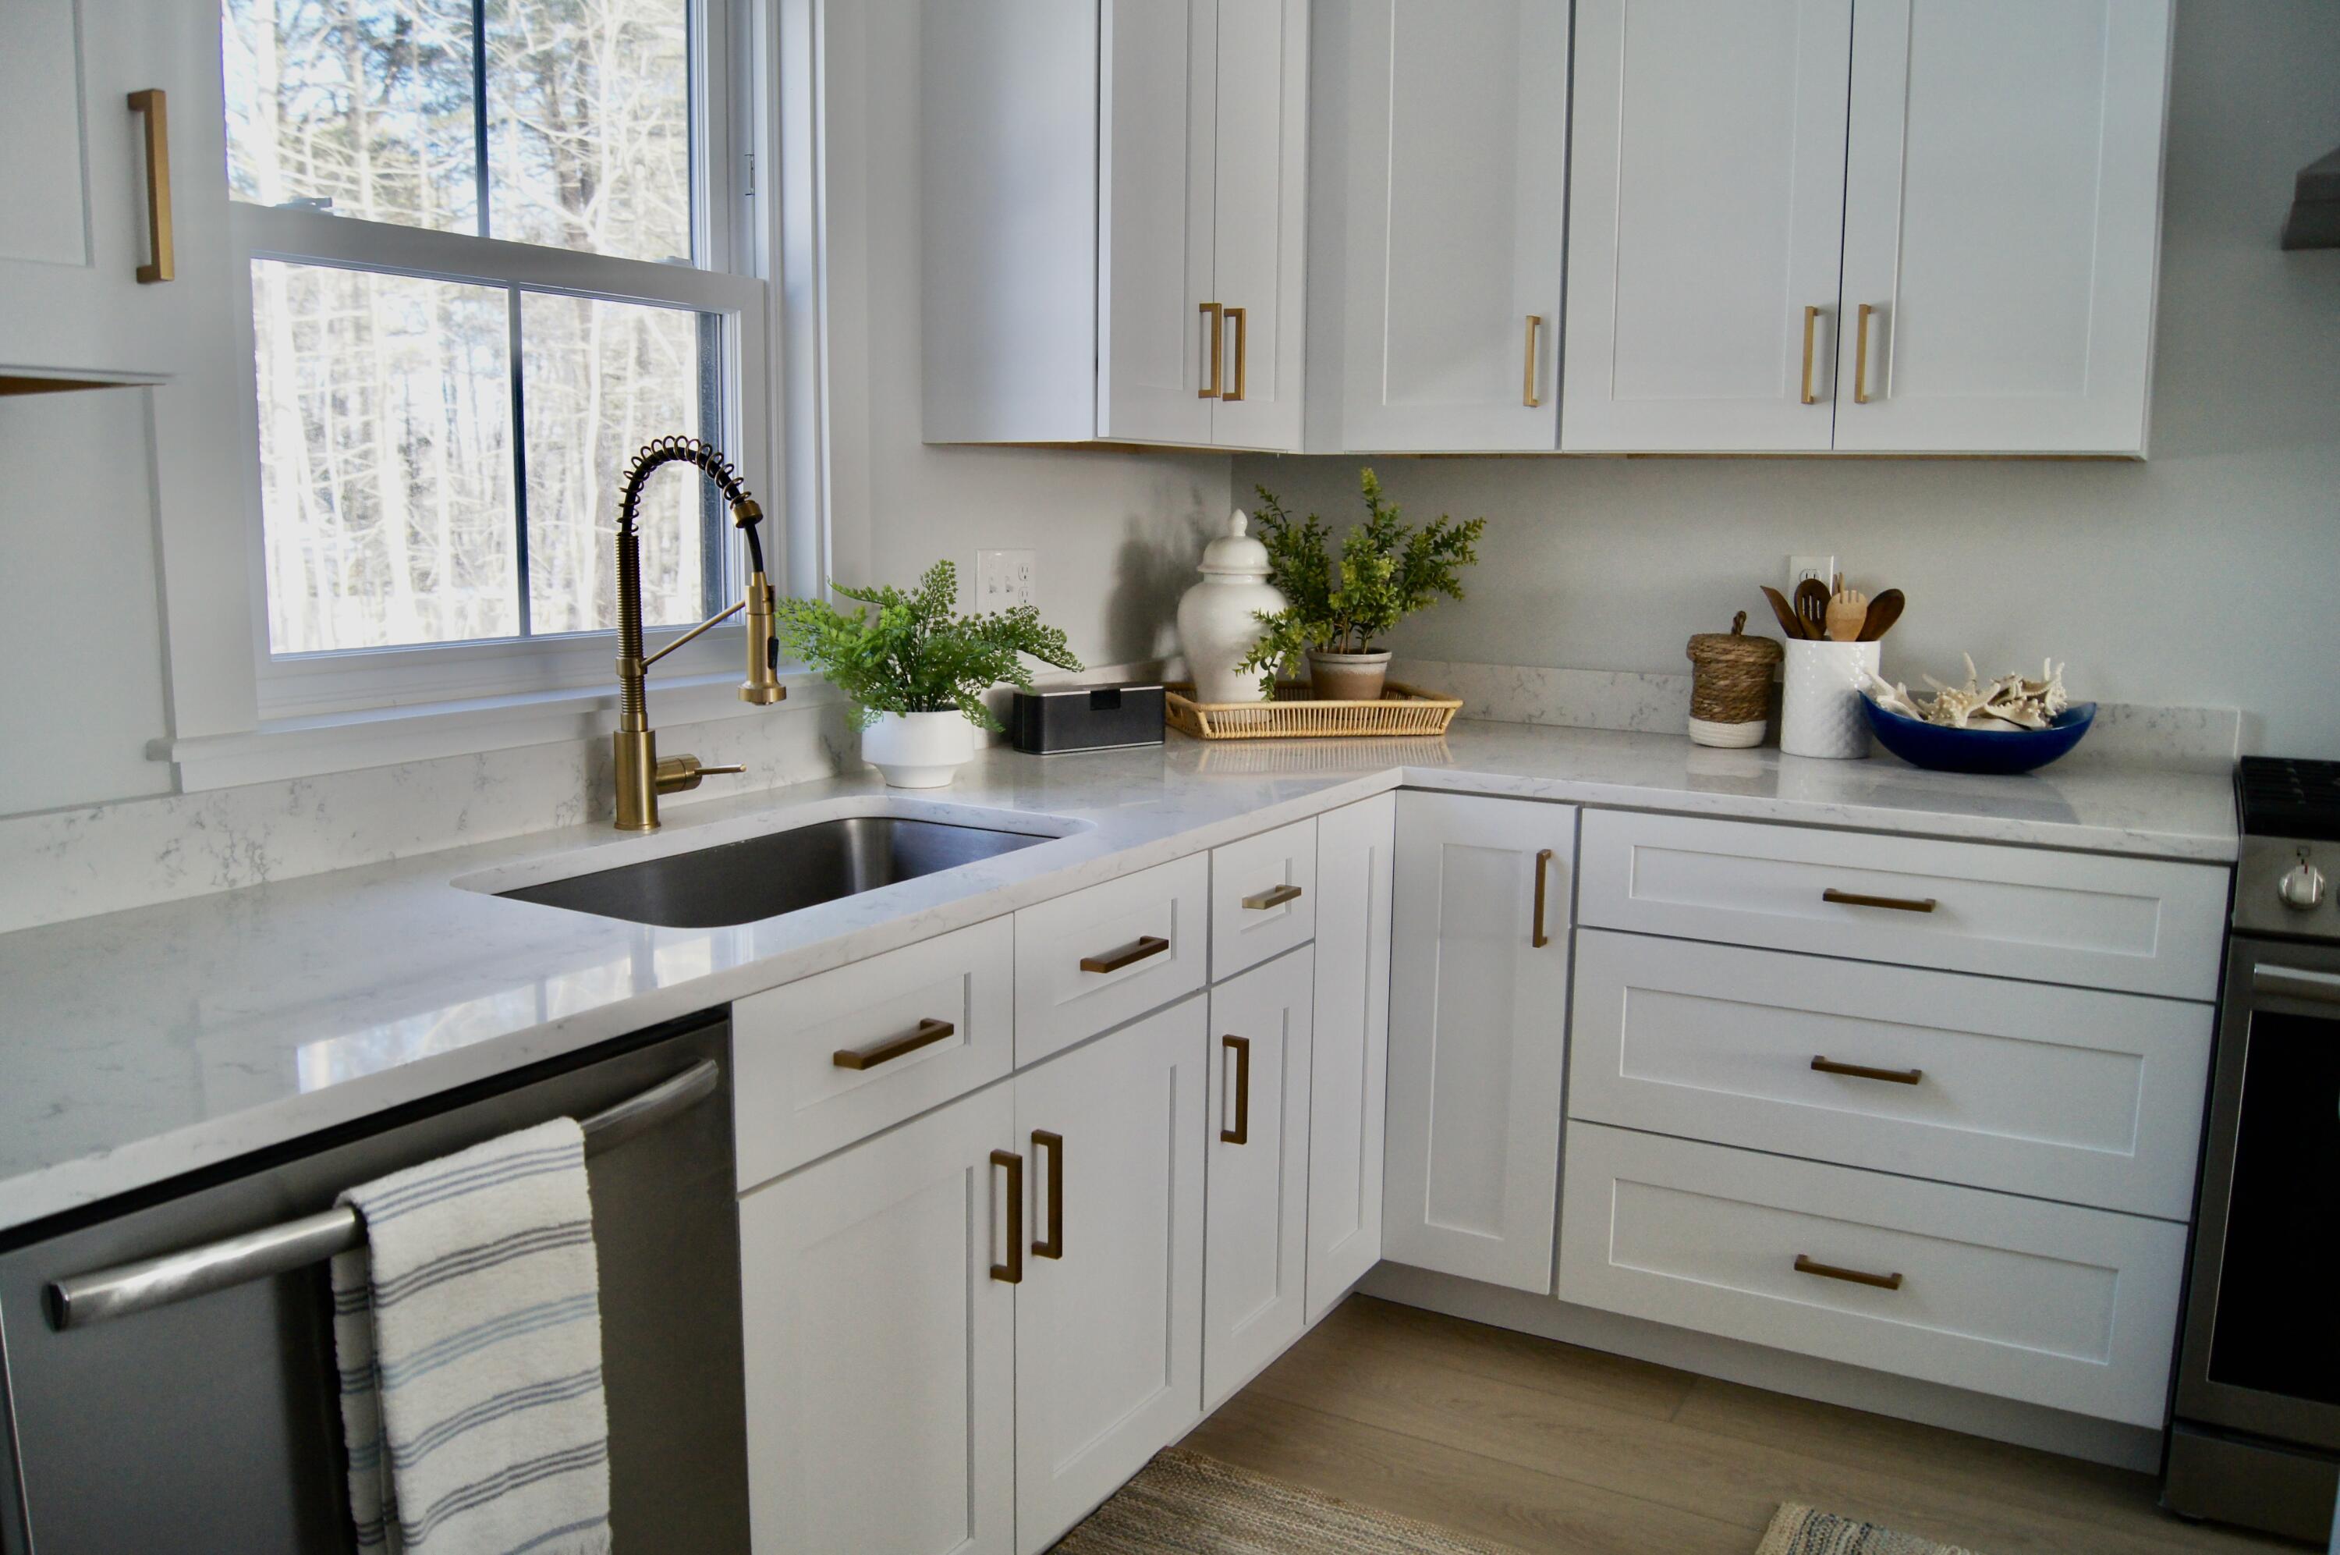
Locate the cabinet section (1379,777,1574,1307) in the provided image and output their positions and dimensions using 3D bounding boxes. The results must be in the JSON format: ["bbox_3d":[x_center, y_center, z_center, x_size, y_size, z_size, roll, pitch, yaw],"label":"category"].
[{"bbox_3d":[0.579,0.369,2.827,0.278,0.750,0.500,5,10,30],"label":"cabinet section"}]

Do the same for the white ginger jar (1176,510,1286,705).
[{"bbox_3d":[0.117,-0.287,3.151,0.201,0.376,0.201,0,8,0],"label":"white ginger jar"}]

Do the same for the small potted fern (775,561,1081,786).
[{"bbox_3d":[-0.327,-0.144,2.402,0.350,0.310,0.386,5,9,30],"label":"small potted fern"}]

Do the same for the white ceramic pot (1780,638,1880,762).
[{"bbox_3d":[1.083,-0.130,2.876,0.148,0.188,0.148,5,10,30],"label":"white ceramic pot"}]

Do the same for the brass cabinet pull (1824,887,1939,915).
[{"bbox_3d":[0.959,0.167,2.370,0.137,0.011,0.034,5,10,30],"label":"brass cabinet pull"}]

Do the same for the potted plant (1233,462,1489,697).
[{"bbox_3d":[0.331,-0.323,3.154,0.432,0.450,0.368,-1,8,-11],"label":"potted plant"}]

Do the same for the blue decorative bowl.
[{"bbox_3d":[1.242,-0.067,2.713,0.352,0.115,0.205,5,10,30],"label":"blue decorative bowl"}]

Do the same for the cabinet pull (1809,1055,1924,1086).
[{"bbox_3d":[0.956,0.401,2.406,0.137,0.011,0.034,5,10,30],"label":"cabinet pull"}]

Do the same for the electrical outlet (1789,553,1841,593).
[{"bbox_3d":[1.088,-0.318,2.975,0.071,0.114,0.007,5,10,30],"label":"electrical outlet"}]

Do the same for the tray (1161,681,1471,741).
[{"bbox_3d":[0.240,-0.118,3.183,0.472,0.063,0.370,-1,9,-11],"label":"tray"}]

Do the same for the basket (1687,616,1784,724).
[{"bbox_3d":[0.956,-0.173,2.976,0.155,0.217,0.155,5,10,30],"label":"basket"}]

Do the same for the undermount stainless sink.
[{"bbox_3d":[-0.403,0.217,1.962,0.427,0.234,0.744,5,9,30],"label":"undermount stainless sink"}]

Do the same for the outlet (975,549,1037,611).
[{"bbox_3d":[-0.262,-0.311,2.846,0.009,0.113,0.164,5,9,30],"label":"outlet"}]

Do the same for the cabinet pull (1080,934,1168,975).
[{"bbox_3d":[-0.050,0.204,2.013,0.034,0.011,0.137,5,9,30],"label":"cabinet pull"}]

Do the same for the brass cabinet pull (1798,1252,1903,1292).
[{"bbox_3d":[0.939,0.684,2.425,0.137,0.011,0.034,5,9,30],"label":"brass cabinet pull"}]

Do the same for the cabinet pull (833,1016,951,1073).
[{"bbox_3d":[-0.258,0.252,1.654,0.034,0.011,0.137,5,9,30],"label":"cabinet pull"}]

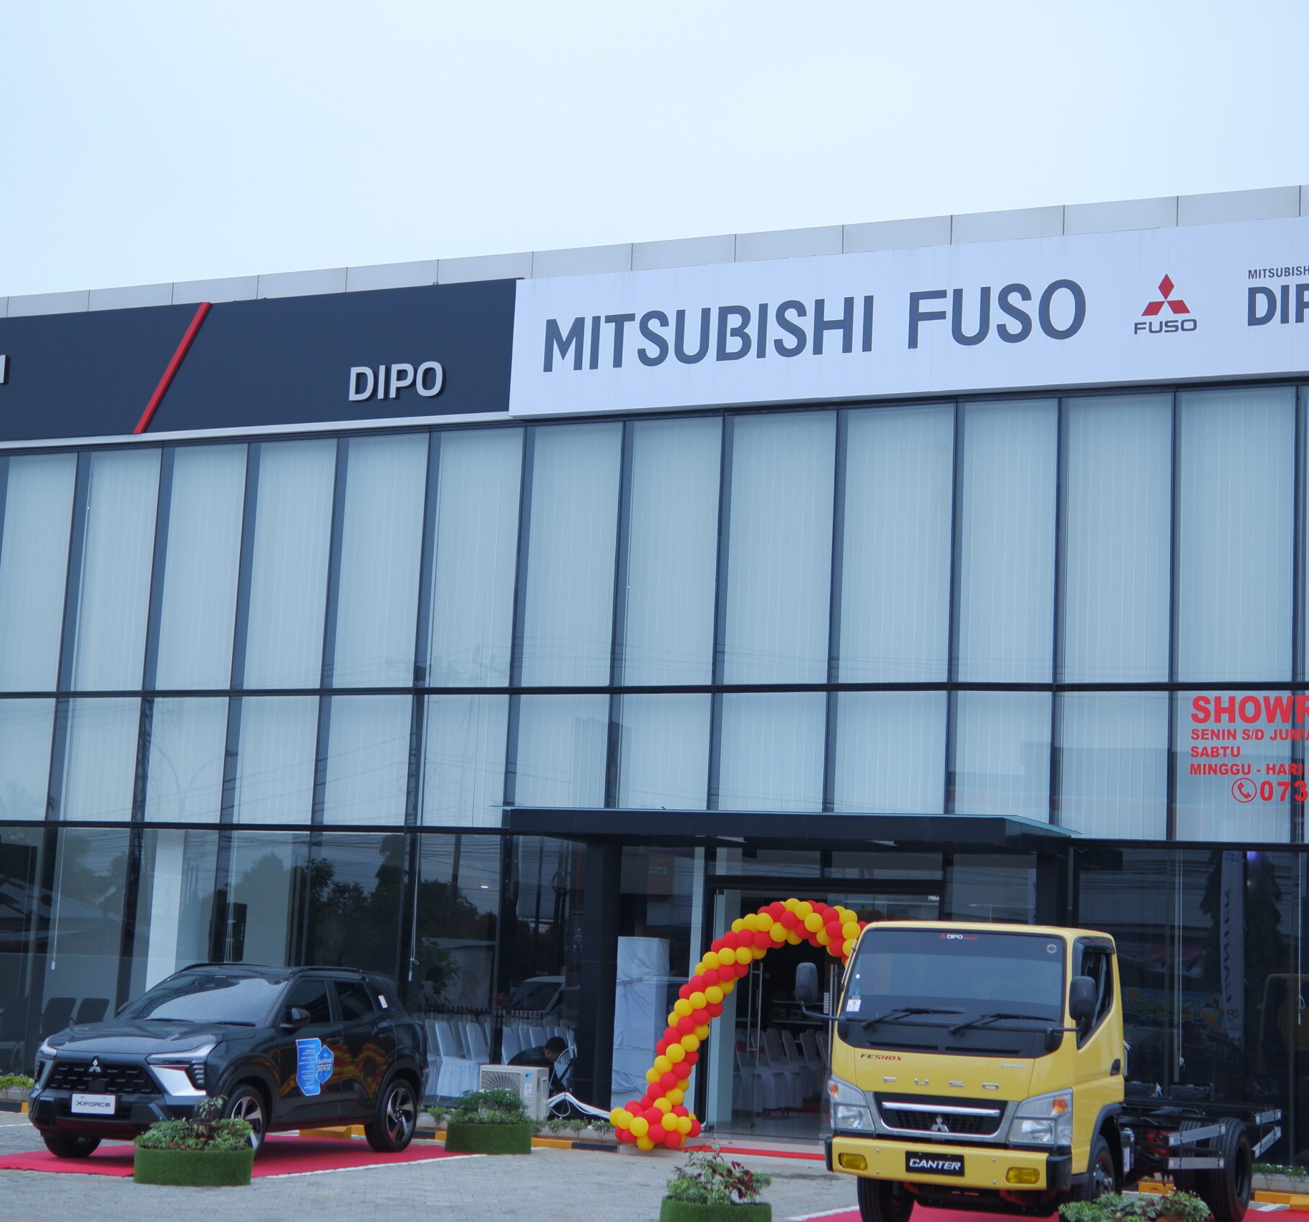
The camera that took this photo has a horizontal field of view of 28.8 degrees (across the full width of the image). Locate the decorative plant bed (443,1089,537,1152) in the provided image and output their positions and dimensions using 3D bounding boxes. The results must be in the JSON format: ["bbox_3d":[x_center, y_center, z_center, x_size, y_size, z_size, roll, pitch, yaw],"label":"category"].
[{"bbox_3d":[-1.559,4.792,24.000,0.840,0.590,0.840,3,-9,0],"label":"decorative plant bed"}]

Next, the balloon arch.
[{"bbox_3d":[1.380,4.076,24.791,3.800,2.450,0.600,-1,-10,23],"label":"balloon arch"}]

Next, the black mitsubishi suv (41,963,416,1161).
[{"bbox_3d":[-3.675,3.980,22.650,1.840,1.660,4.390,-1,-10,23],"label":"black mitsubishi suv"}]

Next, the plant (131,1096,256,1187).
[{"bbox_3d":[-3.432,3.956,19.061,0.870,0.620,0.870,4,-9,-9],"label":"plant"}]

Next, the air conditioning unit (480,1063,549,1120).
[{"bbox_3d":[-1.453,4.997,26.311,0.670,0.560,0.290,-1,-10,23],"label":"air conditioning unit"}]

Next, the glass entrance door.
[{"bbox_3d":[1.723,4.040,25.810,2.500,2.450,0.140,-1,-10,23],"label":"glass entrance door"}]

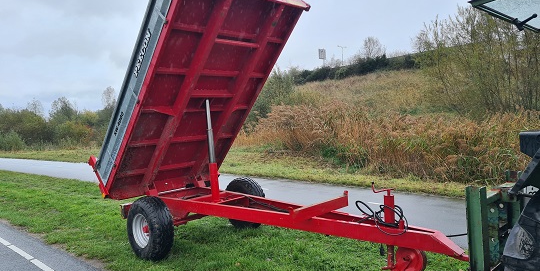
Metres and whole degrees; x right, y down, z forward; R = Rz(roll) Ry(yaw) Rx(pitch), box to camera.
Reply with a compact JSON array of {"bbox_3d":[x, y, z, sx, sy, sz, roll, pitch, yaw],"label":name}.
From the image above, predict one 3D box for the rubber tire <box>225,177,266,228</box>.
[{"bbox_3d":[-0.378,1.024,6.071,0.265,0.765,0.765,-7,4,-44],"label":"rubber tire"}]

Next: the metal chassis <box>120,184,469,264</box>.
[{"bbox_3d":[-0.012,0.847,4.564,1.464,0.556,4.293,-7,4,-44],"label":"metal chassis"}]

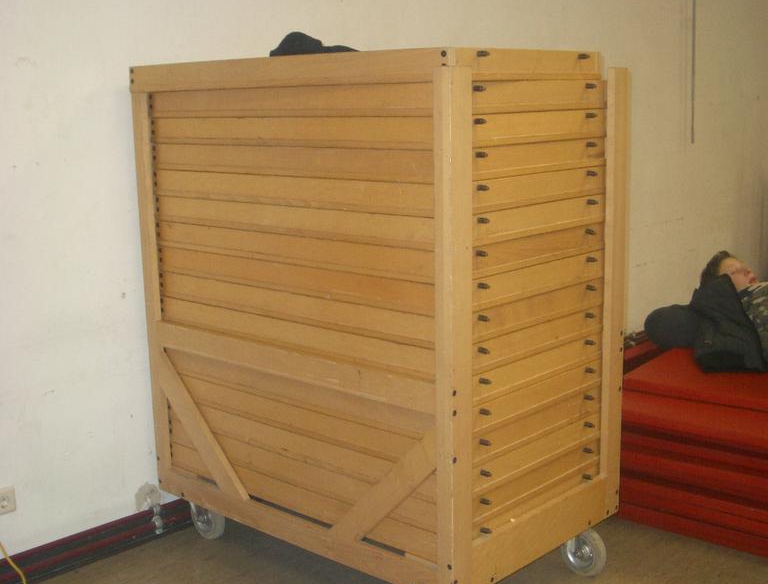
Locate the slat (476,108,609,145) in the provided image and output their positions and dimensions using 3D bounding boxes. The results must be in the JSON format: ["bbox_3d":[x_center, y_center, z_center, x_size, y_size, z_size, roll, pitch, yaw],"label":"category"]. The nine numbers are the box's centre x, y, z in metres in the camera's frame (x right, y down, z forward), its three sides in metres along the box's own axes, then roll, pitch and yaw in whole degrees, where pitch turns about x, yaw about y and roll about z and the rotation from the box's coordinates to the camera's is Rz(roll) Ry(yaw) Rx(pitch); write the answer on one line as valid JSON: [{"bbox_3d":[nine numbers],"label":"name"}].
[{"bbox_3d":[0.395,-0.438,2.745,0.022,0.080,0.705,9,15,42],"label":"slat"}]

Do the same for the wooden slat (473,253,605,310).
[{"bbox_3d":[0.386,-0.032,2.711,0.024,0.082,0.668,9,15,42],"label":"wooden slat"}]

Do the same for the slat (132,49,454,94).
[{"bbox_3d":[-0.314,-0.593,2.814,1.278,0.076,0.023,9,15,42],"label":"slat"}]

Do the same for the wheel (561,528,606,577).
[{"bbox_3d":[0.613,0.804,3.186,0.126,0.126,0.046,9,15,42],"label":"wheel"}]

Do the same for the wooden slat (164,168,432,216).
[{"bbox_3d":[-0.281,-0.285,2.917,1.206,0.083,0.022,9,15,42],"label":"wooden slat"}]

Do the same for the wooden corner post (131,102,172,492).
[{"bbox_3d":[-0.701,0.008,3.261,0.062,1.280,0.075,9,14,42],"label":"wooden corner post"}]

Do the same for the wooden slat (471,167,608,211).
[{"bbox_3d":[0.381,-0.265,2.667,0.024,0.080,0.668,9,15,42],"label":"wooden slat"}]

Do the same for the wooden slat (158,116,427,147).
[{"bbox_3d":[-0.284,-0.445,2.886,1.206,0.081,0.022,9,15,42],"label":"wooden slat"}]

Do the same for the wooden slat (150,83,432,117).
[{"bbox_3d":[-0.286,-0.501,2.742,1.142,0.077,0.024,9,15,42],"label":"wooden slat"}]

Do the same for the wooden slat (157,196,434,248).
[{"bbox_3d":[-0.280,-0.196,2.799,1.142,0.079,0.024,9,15,42],"label":"wooden slat"}]

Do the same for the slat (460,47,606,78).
[{"bbox_3d":[0.373,-0.575,2.636,0.023,0.076,0.646,9,15,42],"label":"slat"}]

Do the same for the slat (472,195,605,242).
[{"bbox_3d":[0.392,-0.191,2.729,0.023,0.080,0.685,9,15,42],"label":"slat"}]

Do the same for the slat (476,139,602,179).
[{"bbox_3d":[0.379,-0.343,2.652,0.024,0.079,0.668,9,15,42],"label":"slat"}]

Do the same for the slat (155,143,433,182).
[{"bbox_3d":[-0.283,-0.350,2.770,1.142,0.079,0.024,9,15,42],"label":"slat"}]

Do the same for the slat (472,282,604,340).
[{"bbox_3d":[0.406,0.049,2.837,0.022,0.084,0.705,9,15,42],"label":"slat"}]

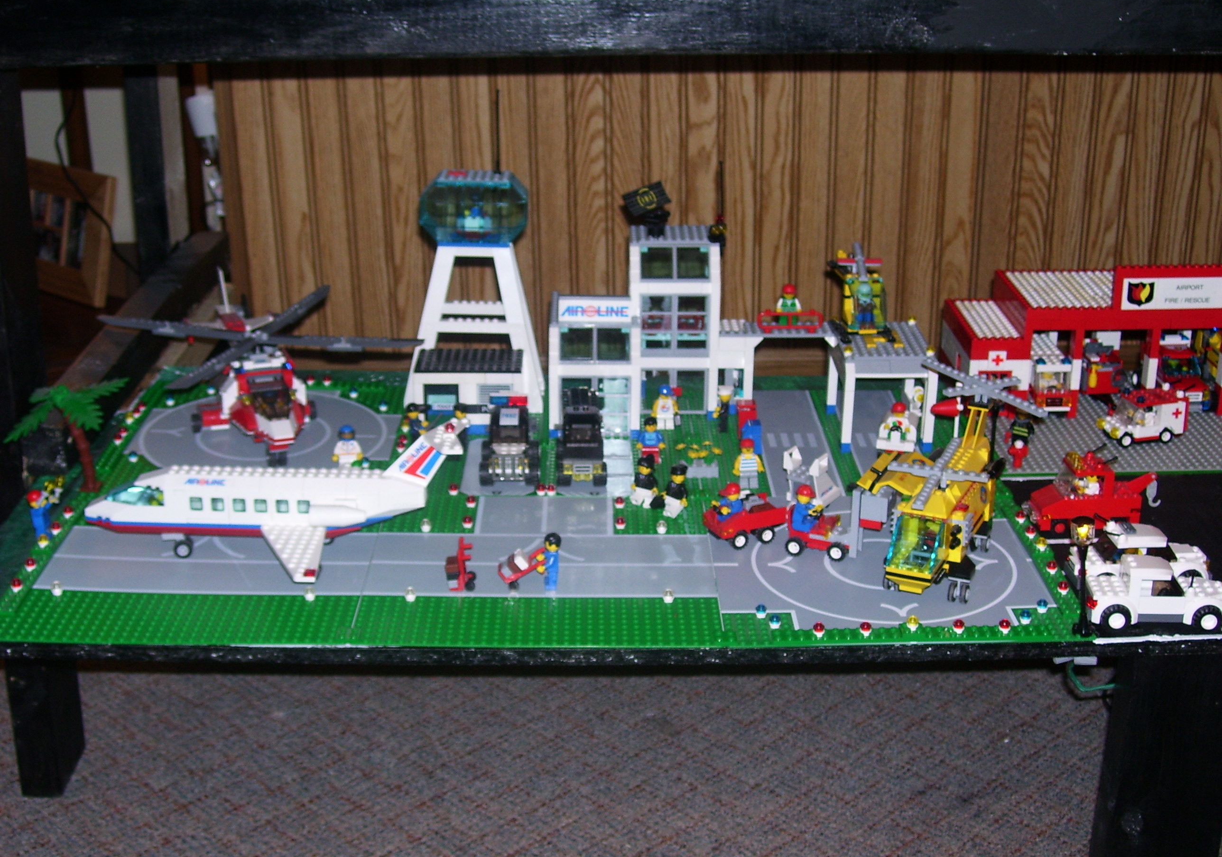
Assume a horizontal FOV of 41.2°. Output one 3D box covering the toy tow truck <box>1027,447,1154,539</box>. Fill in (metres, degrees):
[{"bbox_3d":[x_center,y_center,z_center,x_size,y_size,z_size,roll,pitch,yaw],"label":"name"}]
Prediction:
[{"bbox_3d":[0.385,0.050,1.288,0.104,0.059,0.036,-2,21,-7],"label":"toy tow truck"}]

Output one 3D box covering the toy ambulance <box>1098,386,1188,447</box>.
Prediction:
[{"bbox_3d":[0.481,-0.015,1.474,0.081,0.047,0.036,-5,22,-14],"label":"toy ambulance"}]

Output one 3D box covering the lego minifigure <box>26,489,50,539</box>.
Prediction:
[{"bbox_3d":[-0.434,0.065,1.233,0.018,0.042,0.022,-5,21,1],"label":"lego minifigure"}]

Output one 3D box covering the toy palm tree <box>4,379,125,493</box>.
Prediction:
[{"bbox_3d":[-0.440,0.005,1.322,0.095,0.093,0.092,1,21,-1],"label":"toy palm tree"}]

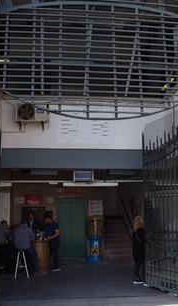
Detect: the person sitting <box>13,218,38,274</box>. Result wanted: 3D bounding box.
[{"bbox_3d":[-1.763,2.593,9.494,0.525,1.515,0.727,-2,-8,14],"label":"person sitting"}]

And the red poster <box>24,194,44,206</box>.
[{"bbox_3d":[-1.931,1.662,12.122,0.657,0.404,0.051,1,-8,-6],"label":"red poster"}]

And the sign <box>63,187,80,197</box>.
[{"bbox_3d":[-0.618,1.393,12.310,0.591,0.328,0.051,1,-8,-6],"label":"sign"}]

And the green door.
[{"bbox_3d":[-0.623,2.688,12.278,1.101,2.121,0.101,1,-8,-6],"label":"green door"}]

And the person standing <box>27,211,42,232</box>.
[{"bbox_3d":[-1.749,2.708,10.916,0.505,1.687,0.354,2,-8,-12],"label":"person standing"}]

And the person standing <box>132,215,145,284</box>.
[{"bbox_3d":[1.238,2.377,8.452,0.424,1.647,0.455,2,-8,-12],"label":"person standing"}]

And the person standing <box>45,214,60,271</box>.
[{"bbox_3d":[-1.070,2.650,10.159,0.505,1.616,0.505,4,-9,-27],"label":"person standing"}]

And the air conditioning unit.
[{"bbox_3d":[-1.607,-1.079,9.729,0.849,0.515,0.303,1,-8,-6],"label":"air conditioning unit"}]

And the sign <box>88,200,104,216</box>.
[{"bbox_3d":[0.248,1.961,12.225,0.505,0.515,0.040,1,-8,-6],"label":"sign"}]

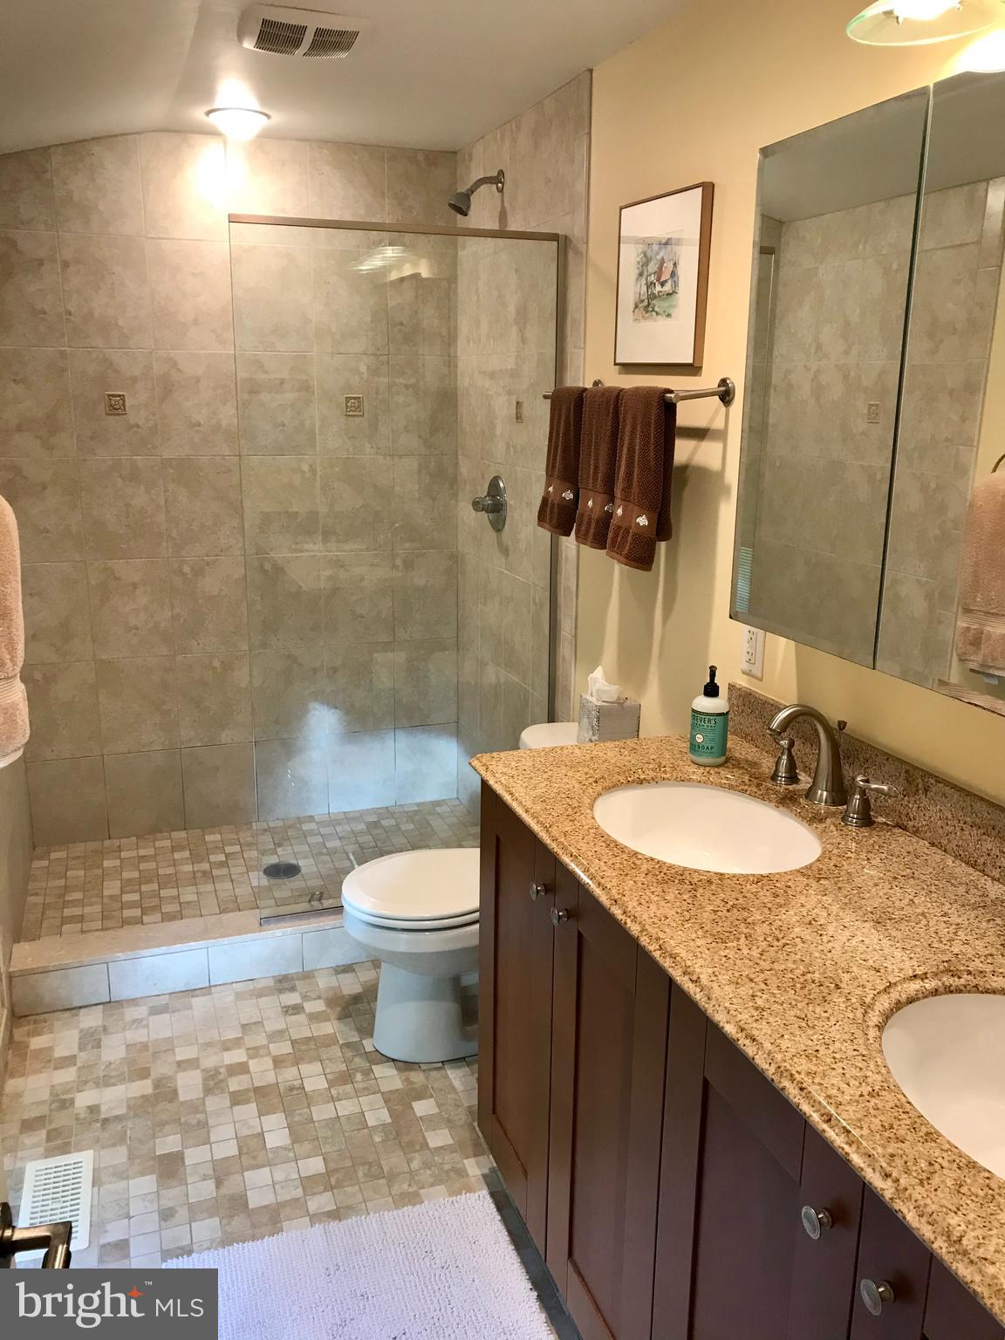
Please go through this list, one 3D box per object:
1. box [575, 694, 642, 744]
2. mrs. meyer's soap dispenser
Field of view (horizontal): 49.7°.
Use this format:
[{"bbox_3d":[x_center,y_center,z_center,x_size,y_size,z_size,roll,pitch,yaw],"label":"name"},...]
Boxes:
[{"bbox_3d":[0.254,0.125,2.575,0.108,0.118,0.108,-3,15,-15],"label":"box"},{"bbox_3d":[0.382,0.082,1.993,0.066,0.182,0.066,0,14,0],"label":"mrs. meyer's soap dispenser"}]

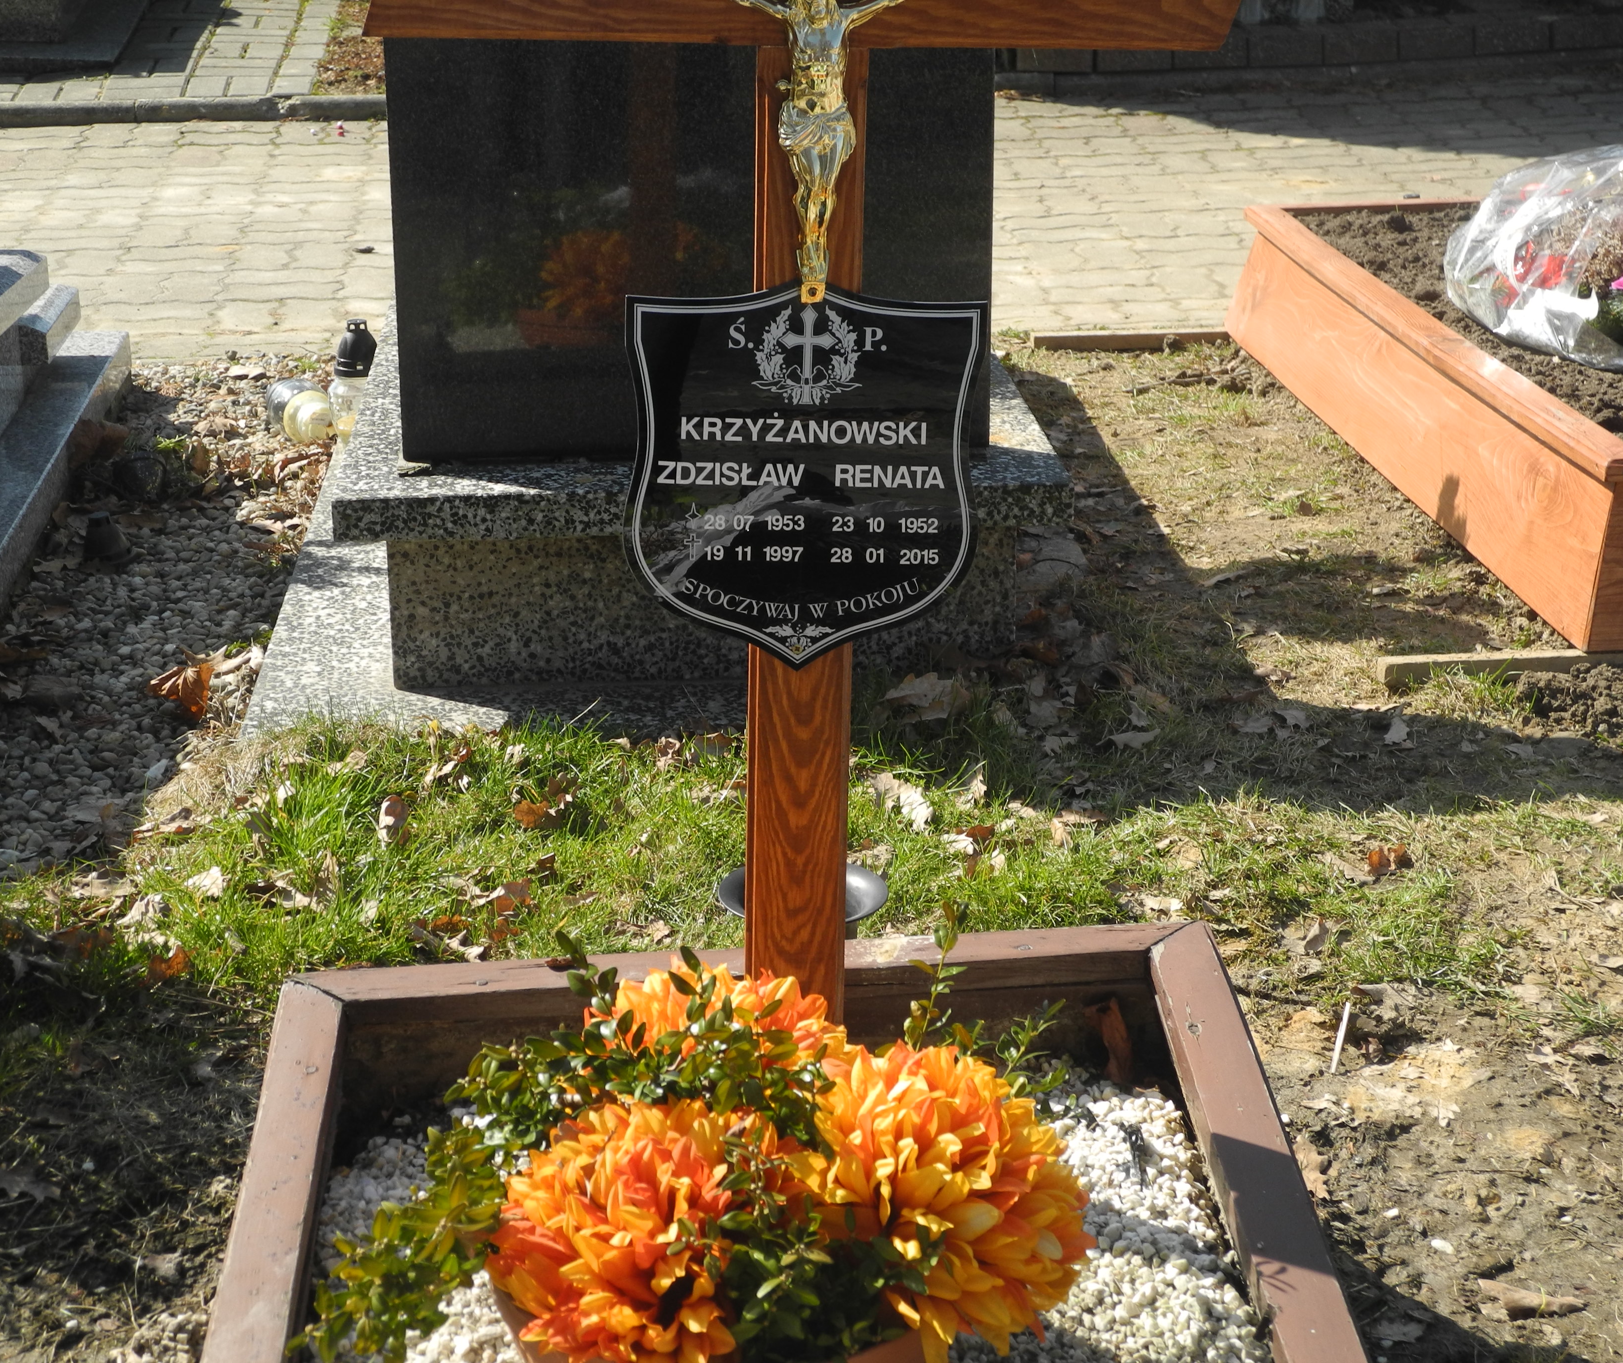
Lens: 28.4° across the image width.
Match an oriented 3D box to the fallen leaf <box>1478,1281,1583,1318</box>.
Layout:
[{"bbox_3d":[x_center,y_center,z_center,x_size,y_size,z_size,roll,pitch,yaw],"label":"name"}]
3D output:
[{"bbox_3d":[0.599,0.513,2.668,0.088,0.020,0.036,4,21,13],"label":"fallen leaf"}]

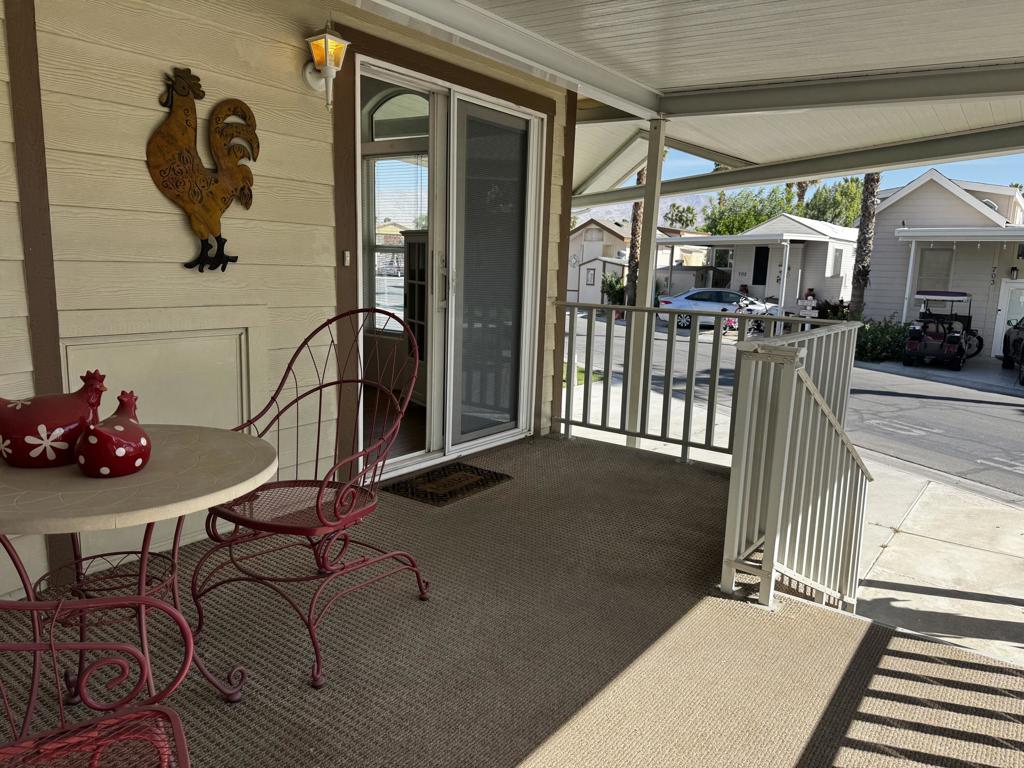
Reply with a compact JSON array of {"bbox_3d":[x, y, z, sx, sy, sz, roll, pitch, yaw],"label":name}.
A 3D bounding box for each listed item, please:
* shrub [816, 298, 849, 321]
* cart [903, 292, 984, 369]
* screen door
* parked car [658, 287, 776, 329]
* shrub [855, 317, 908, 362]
[{"bbox_3d":[9.980,-1.969,22.339,1.150,1.280,1.100,9,12,36],"label":"shrub"},{"bbox_3d":[10.209,-1.322,16.910,1.200,1.770,2.400,8,12,34],"label":"cart"},{"bbox_3d":[-0.137,-0.627,4.279,0.040,1.943,0.711,9,12,36],"label":"screen door"},{"bbox_3d":[7.663,-2.784,26.298,4.600,1.450,1.810,5,10,17],"label":"parked car"},{"bbox_3d":[9.196,-1.115,17.633,1.250,1.060,1.100,9,12,36],"label":"shrub"}]

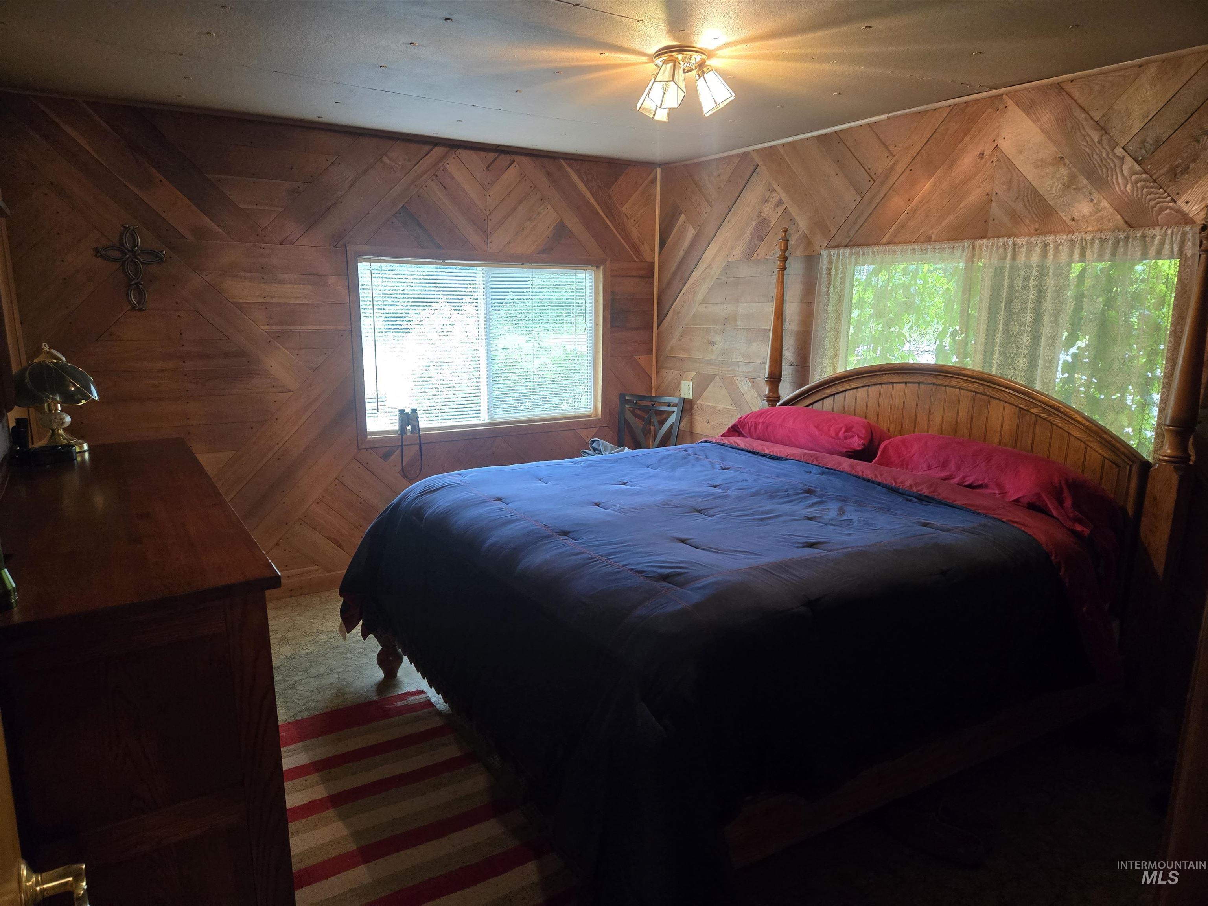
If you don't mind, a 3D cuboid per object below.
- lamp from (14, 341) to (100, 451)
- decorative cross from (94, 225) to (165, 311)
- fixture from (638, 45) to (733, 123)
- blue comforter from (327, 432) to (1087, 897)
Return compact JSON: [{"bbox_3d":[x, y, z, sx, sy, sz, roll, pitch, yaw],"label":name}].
[{"bbox_3d":[-1.892,-0.190,2.754,0.300,0.364,0.300,-6,13,-31],"label":"lamp"},{"bbox_3d":[-2.184,-0.854,3.709,0.275,0.390,0.030,-6,13,-31],"label":"decorative cross"},{"bbox_3d":[0.257,-1.287,2.825,0.350,0.205,0.335,-6,13,-31],"label":"fixture"},{"bbox_3d":[0.310,0.512,2.954,1.960,0.660,2.180,-6,13,-31],"label":"blue comforter"}]

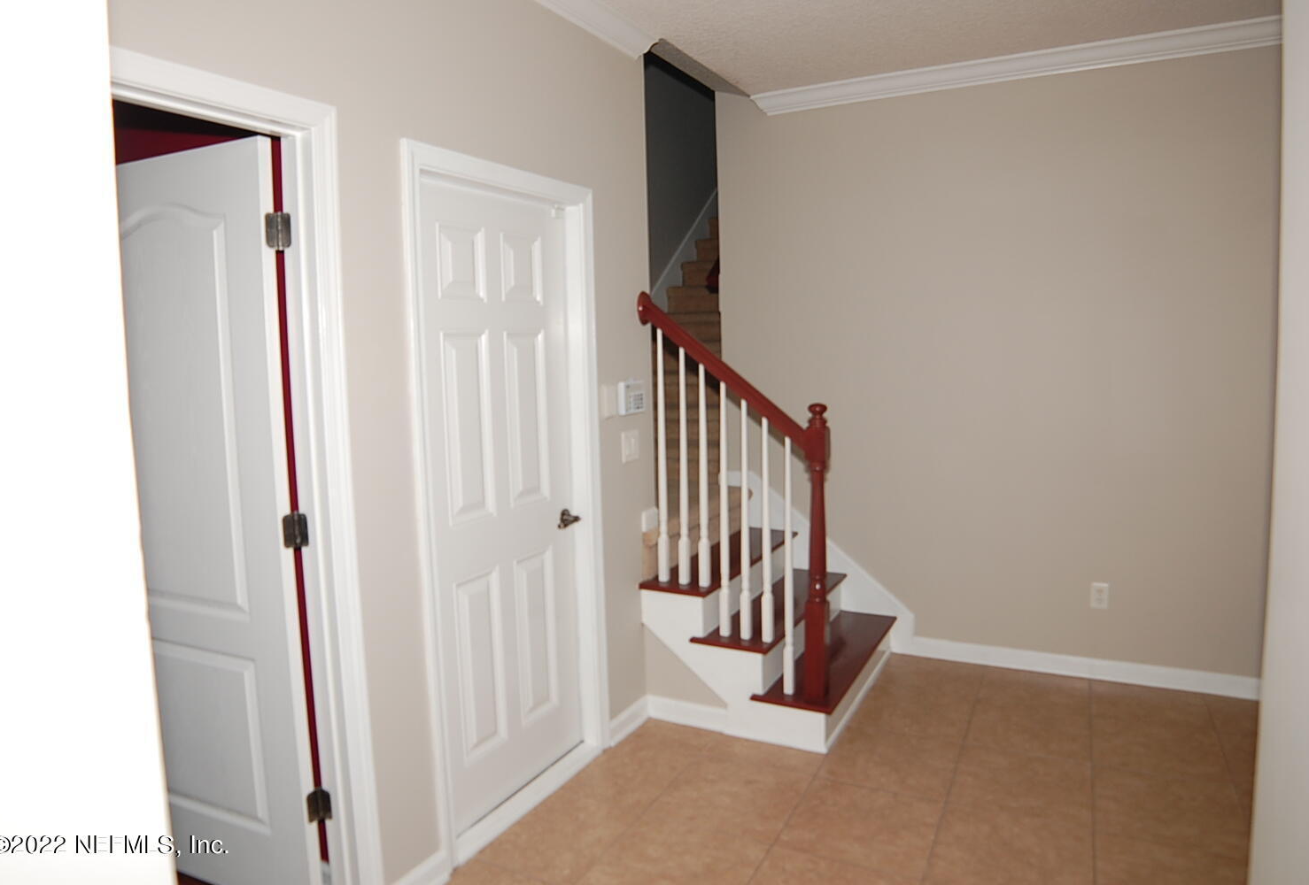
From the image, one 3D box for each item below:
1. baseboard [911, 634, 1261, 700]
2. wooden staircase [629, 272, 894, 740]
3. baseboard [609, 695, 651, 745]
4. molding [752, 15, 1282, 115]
[{"bbox_3d":[1.929,1.031,3.591,1.421,0.094,0.016,2,8,24],"label":"baseboard"},{"bbox_3d":[0.558,0.231,3.470,0.808,1.773,1.131,2,8,27],"label":"wooden staircase"},{"bbox_3d":[-0.099,1.130,3.171,0.016,0.094,0.296,3,8,32],"label":"baseboard"},{"bbox_3d":[1.443,-1.618,3.408,2.095,0.084,0.084,2,8,24],"label":"molding"}]

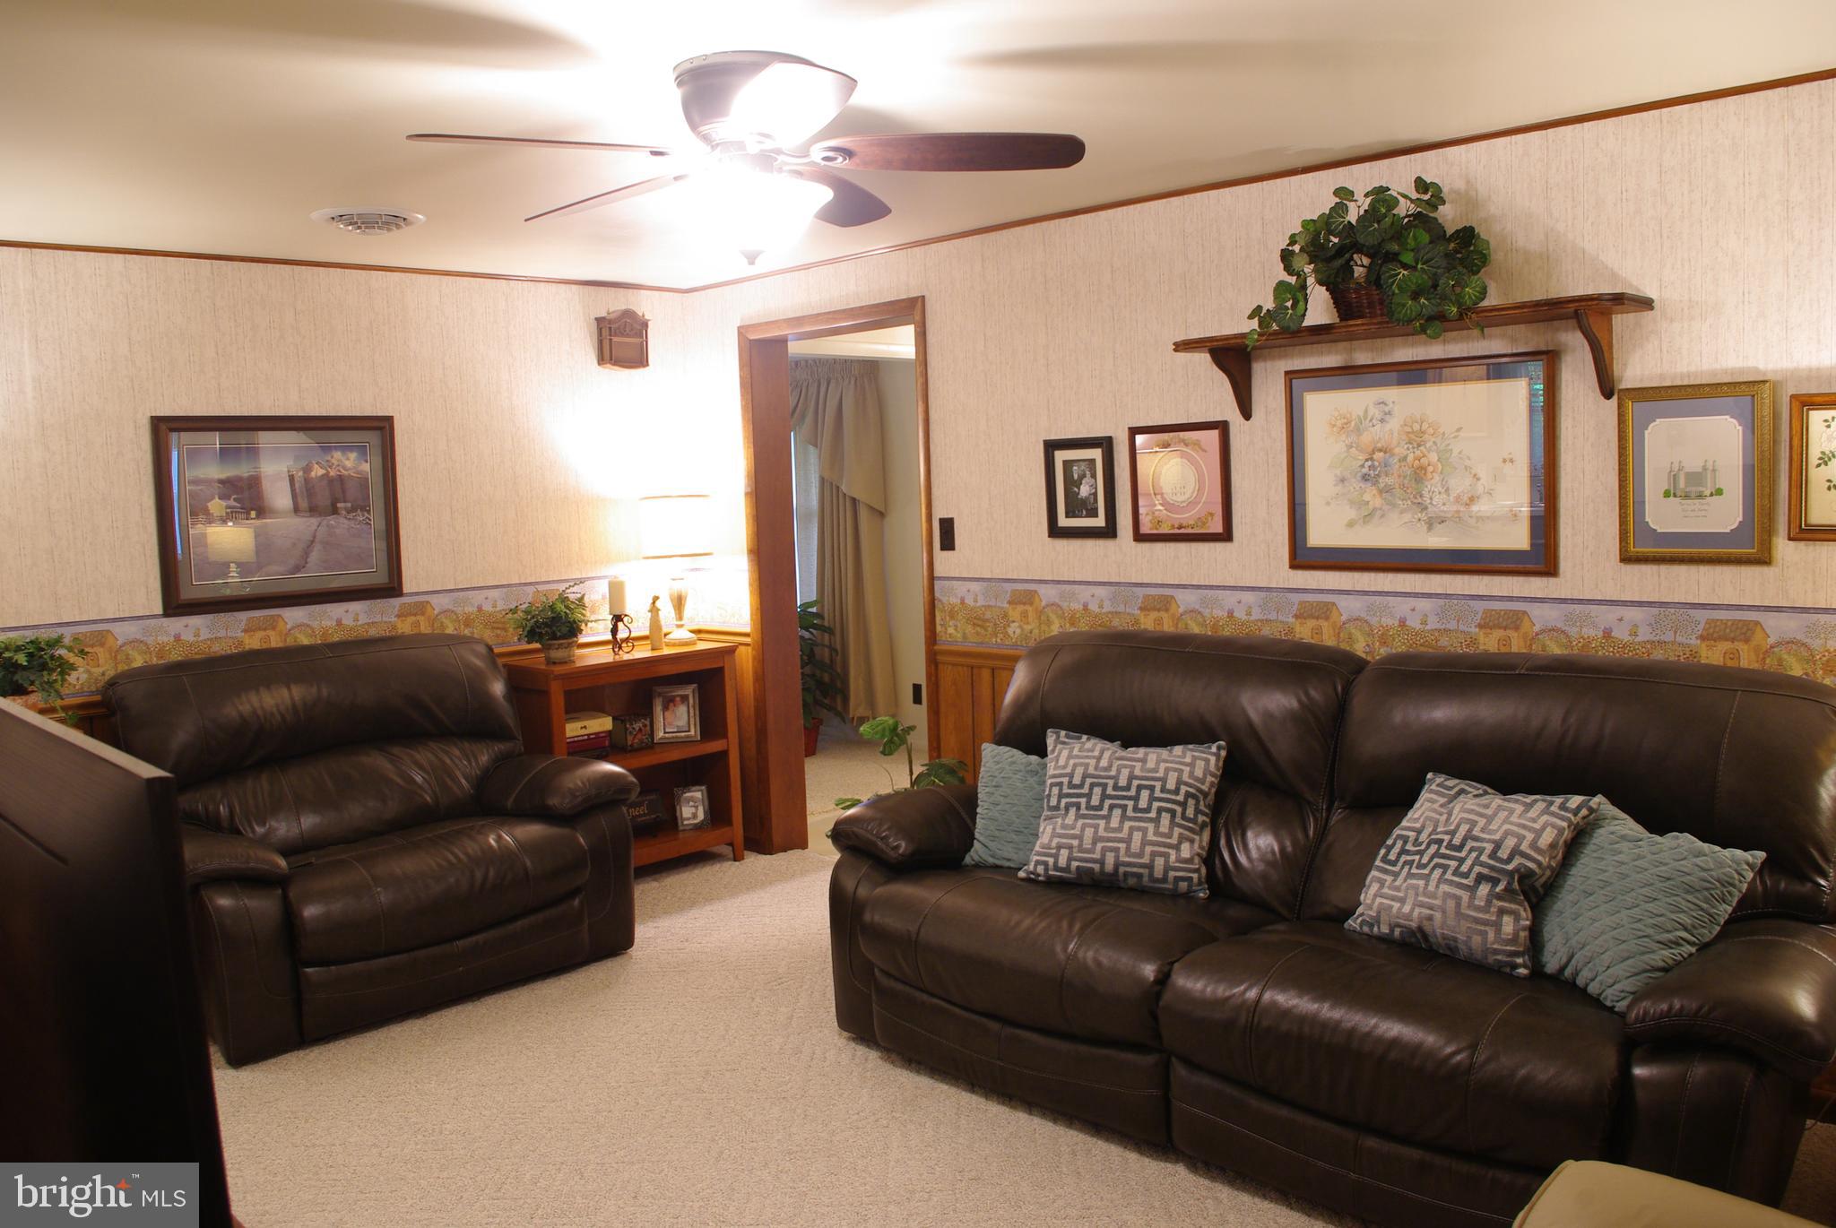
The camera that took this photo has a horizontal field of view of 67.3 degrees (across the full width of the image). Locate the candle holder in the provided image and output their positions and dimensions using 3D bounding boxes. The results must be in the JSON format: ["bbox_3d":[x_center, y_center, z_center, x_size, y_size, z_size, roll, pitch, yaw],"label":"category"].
[{"bbox_3d":[-1.157,0.073,5.337,0.090,0.170,0.115,3,8,43],"label":"candle holder"}]

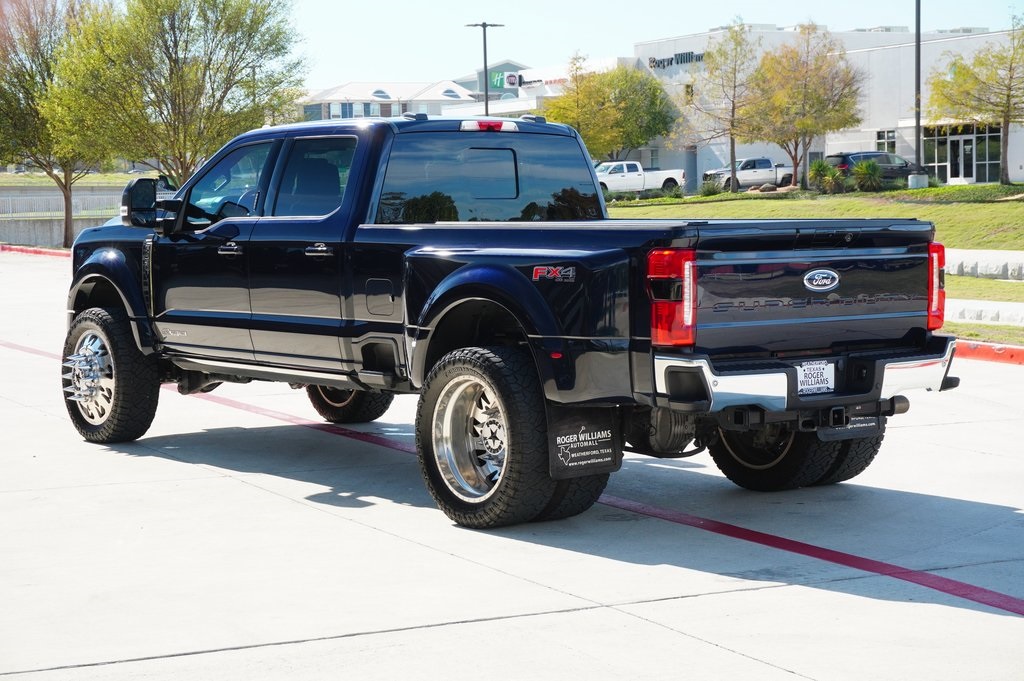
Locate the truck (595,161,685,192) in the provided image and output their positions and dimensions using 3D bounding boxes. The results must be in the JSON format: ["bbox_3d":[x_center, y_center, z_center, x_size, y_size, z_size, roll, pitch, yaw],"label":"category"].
[{"bbox_3d":[6.740,-9.263,119.000,6.500,2.000,2.020,-2,4,-17],"label":"truck"}]

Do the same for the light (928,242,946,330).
[{"bbox_3d":[2.145,-0.283,10.721,0.170,0.450,0.190,-3,5,-38],"label":"light"}]

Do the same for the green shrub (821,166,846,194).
[{"bbox_3d":[12.087,-6.015,78.000,0.970,1.060,0.970,0,4,0],"label":"green shrub"}]

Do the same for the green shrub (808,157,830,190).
[{"bbox_3d":[16.924,-9.094,114.000,1.300,1.750,1.300,-1,4,0],"label":"green shrub"}]

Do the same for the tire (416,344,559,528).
[{"bbox_3d":[-0.120,0.485,10.369,0.290,0.890,0.890,-3,5,-38],"label":"tire"}]

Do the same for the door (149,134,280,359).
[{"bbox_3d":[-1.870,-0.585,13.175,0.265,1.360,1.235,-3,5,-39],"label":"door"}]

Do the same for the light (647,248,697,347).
[{"bbox_3d":[0.772,-0.205,9.879,0.155,0.465,0.200,-3,5,-39],"label":"light"}]

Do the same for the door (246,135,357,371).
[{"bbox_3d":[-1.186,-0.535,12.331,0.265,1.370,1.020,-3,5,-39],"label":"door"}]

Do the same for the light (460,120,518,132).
[{"bbox_3d":[-0.146,-1.254,12.161,0.430,0.060,0.060,-3,5,-38],"label":"light"}]

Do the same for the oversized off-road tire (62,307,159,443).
[{"bbox_3d":[-2.700,0.242,14.017,0.290,0.890,0.890,-3,5,-38],"label":"oversized off-road tire"}]

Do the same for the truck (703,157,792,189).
[{"bbox_3d":[14.347,-9.841,123.000,6.000,1.970,2.050,-2,4,-21],"label":"truck"}]

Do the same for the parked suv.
[{"bbox_3d":[19.731,-9.258,112.000,5.170,1.777,2.020,-2,4,-18],"label":"parked suv"}]

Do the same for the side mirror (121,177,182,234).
[{"bbox_3d":[-2.302,-0.849,13.191,0.390,0.370,0.210,-3,5,-39],"label":"side mirror"}]

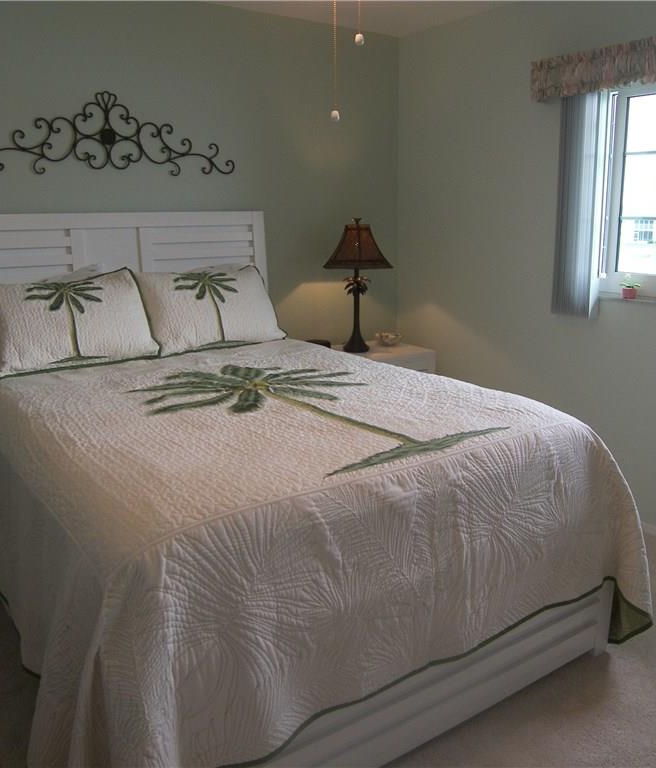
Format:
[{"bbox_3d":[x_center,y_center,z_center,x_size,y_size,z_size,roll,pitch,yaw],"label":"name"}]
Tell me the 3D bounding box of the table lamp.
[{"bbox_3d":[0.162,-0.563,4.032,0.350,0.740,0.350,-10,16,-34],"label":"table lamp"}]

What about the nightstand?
[{"bbox_3d":[0.229,0.128,4.151,0.610,0.660,0.460,-10,16,-34],"label":"nightstand"}]

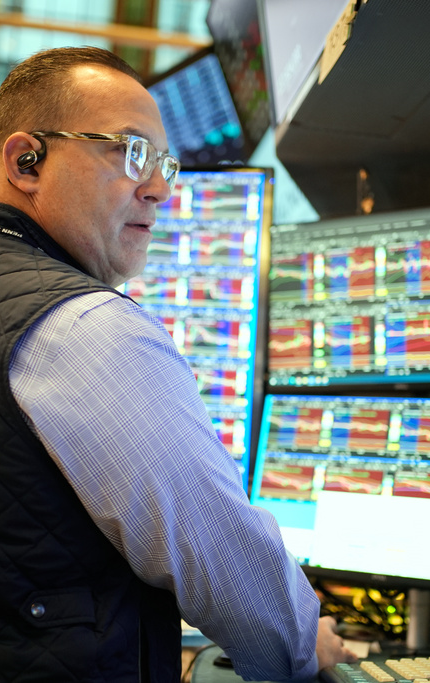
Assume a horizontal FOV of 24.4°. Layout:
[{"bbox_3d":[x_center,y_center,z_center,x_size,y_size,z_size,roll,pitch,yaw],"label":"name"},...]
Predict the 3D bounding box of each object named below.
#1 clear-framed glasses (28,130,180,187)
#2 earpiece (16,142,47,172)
[{"bbox_3d":[-0.122,-0.182,1.023,0.145,0.047,0.145,5,1,18],"label":"clear-framed glasses"},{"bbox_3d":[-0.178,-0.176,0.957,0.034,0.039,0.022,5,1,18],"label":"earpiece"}]

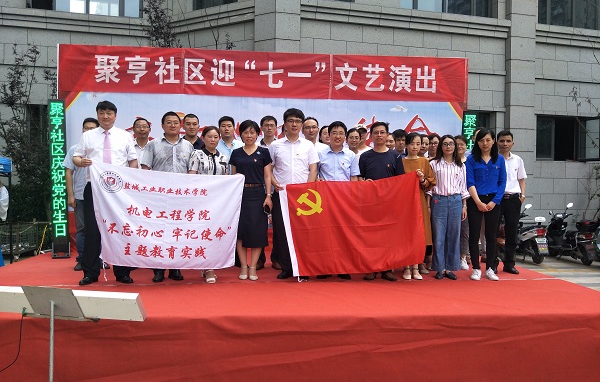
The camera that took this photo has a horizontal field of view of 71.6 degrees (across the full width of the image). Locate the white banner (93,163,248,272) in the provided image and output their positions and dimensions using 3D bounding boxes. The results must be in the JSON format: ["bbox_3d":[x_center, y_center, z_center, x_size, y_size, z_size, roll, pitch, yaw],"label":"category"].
[{"bbox_3d":[-1.290,0.240,4.080,1.480,1.050,0.200,0,0,-6],"label":"white banner"}]

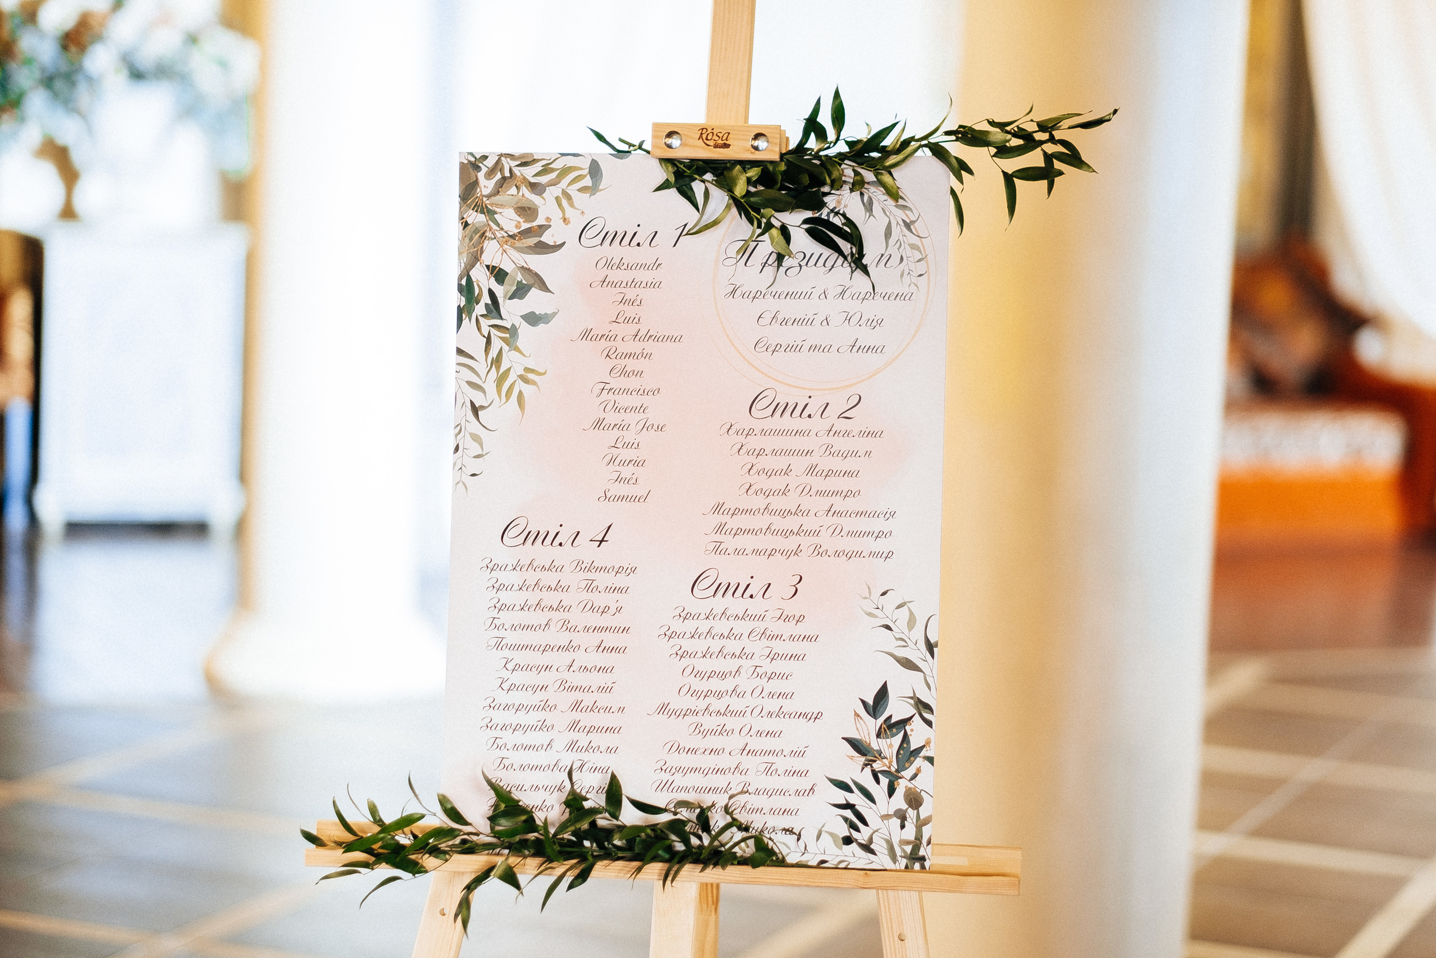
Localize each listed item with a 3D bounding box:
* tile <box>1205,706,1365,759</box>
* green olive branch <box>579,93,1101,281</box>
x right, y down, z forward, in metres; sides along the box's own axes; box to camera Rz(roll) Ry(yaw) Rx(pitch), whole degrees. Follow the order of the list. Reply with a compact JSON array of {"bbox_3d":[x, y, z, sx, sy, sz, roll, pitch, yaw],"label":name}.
[{"bbox_3d":[1.277,0.583,7.724,0.375,0.015,0.660,5,7,22],"label":"tile"},{"bbox_3d":[0.116,-0.248,2.847,0.445,0.168,0.130,4,7,9],"label":"green olive branch"}]

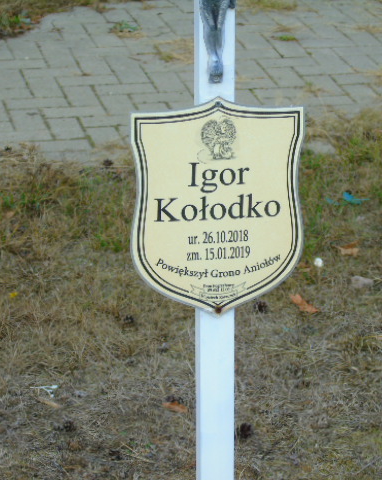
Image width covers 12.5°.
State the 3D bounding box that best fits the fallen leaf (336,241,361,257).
[{"bbox_3d":[0.392,0.021,4.350,0.062,0.025,0.048,1,23,0],"label":"fallen leaf"}]

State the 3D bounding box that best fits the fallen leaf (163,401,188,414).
[{"bbox_3d":[-0.032,0.344,3.567,0.055,0.015,0.029,11,25,22],"label":"fallen leaf"}]

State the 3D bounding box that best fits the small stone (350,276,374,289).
[{"bbox_3d":[0.410,0.102,4.177,0.056,0.022,0.038,1,23,0],"label":"small stone"}]

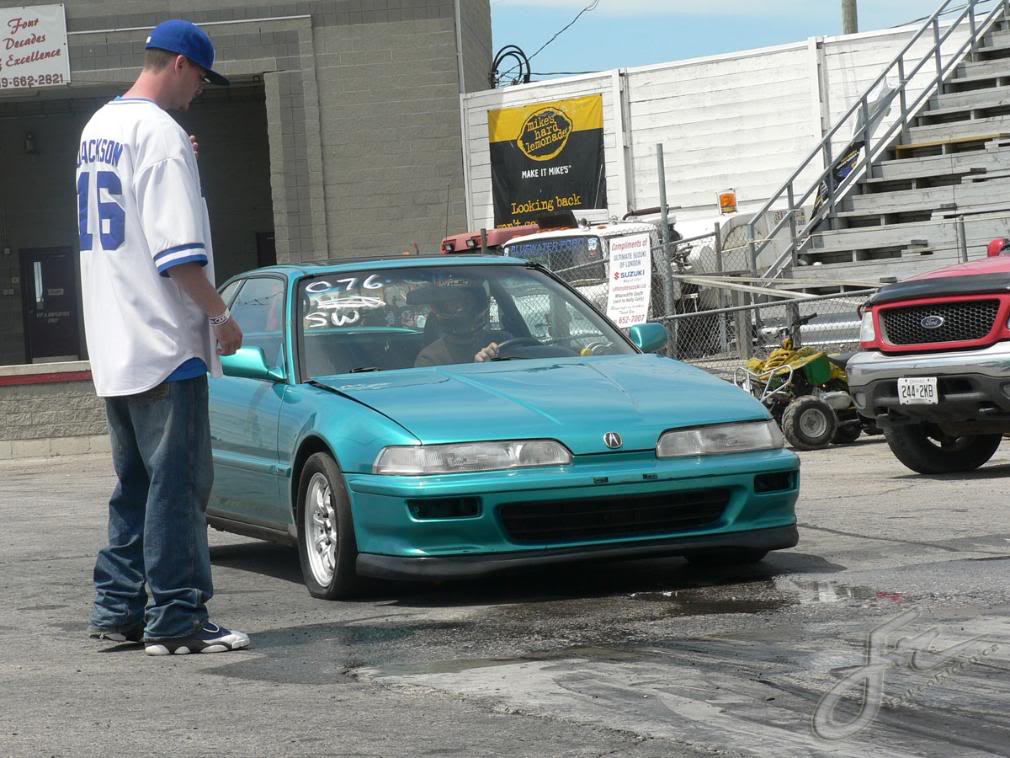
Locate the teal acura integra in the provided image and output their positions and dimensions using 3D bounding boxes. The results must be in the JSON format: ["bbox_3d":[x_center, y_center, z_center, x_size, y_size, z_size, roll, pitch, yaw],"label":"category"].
[{"bbox_3d":[-0.408,0.167,12.158,1.730,1.310,4.390,-4,1,-21],"label":"teal acura integra"}]

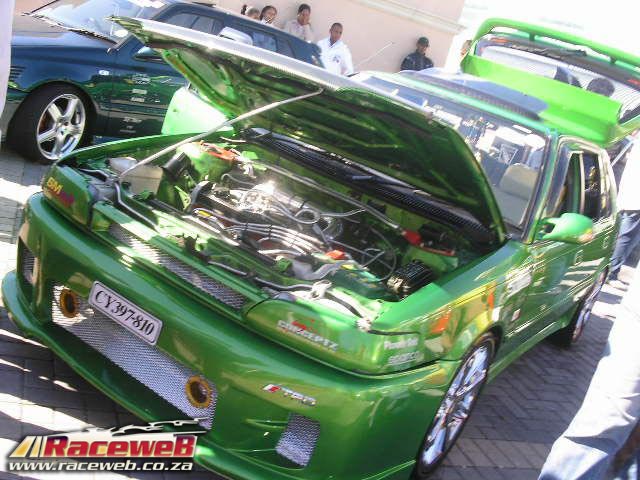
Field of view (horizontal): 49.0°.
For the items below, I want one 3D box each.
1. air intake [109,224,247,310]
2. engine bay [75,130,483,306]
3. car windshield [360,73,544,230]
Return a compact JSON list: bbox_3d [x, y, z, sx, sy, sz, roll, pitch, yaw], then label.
[{"bbox_3d":[-0.488,0.075,2.381,0.700,0.080,0.060,25,17,31],"label":"air intake"},{"bbox_3d":[-0.192,-0.023,2.796,1.360,0.440,1.000,25,17,31],"label":"engine bay"},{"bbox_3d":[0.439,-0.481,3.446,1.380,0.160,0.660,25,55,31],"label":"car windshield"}]

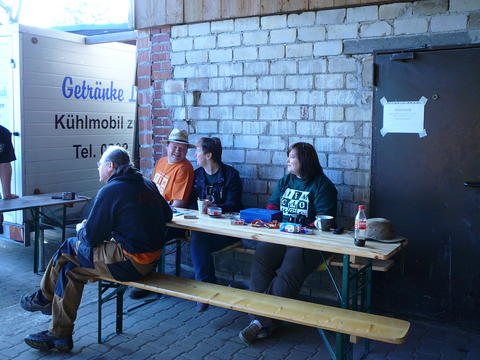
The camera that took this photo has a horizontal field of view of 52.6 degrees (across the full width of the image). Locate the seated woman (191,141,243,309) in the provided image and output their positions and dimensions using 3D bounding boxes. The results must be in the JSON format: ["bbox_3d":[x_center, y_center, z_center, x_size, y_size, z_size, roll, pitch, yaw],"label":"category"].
[{"bbox_3d":[-0.225,0.343,4.044,0.500,1.380,0.680,4,8,31],"label":"seated woman"}]

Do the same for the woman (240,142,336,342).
[{"bbox_3d":[0.368,0.408,3.577,0.570,1.360,0.820,4,8,31],"label":"woman"}]

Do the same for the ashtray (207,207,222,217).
[{"bbox_3d":[-0.201,0.254,3.887,0.110,0.055,0.100,-1,7,-3],"label":"ashtray"}]

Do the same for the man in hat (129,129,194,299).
[{"bbox_3d":[-0.683,0.270,4.323,0.560,1.460,0.700,4,8,31],"label":"man in hat"}]

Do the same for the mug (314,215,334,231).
[{"bbox_3d":[0.586,0.302,3.339,0.125,0.088,0.097,-5,9,-36],"label":"mug"}]

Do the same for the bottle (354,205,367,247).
[{"bbox_3d":[0.730,0.278,2.927,0.064,0.235,0.064,2,7,14],"label":"bottle"}]

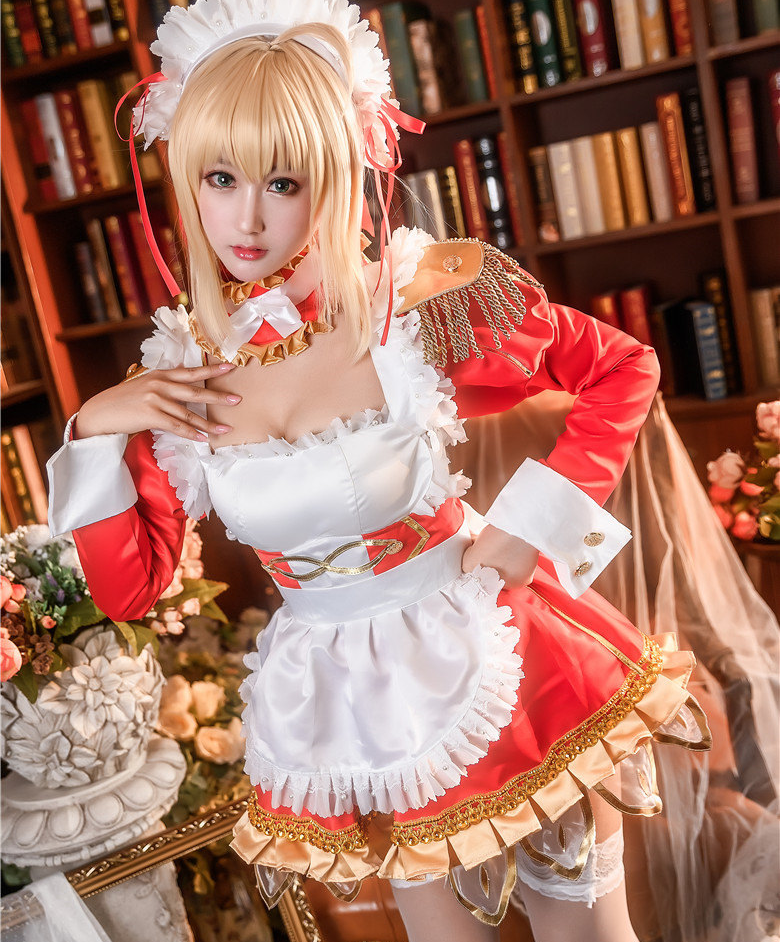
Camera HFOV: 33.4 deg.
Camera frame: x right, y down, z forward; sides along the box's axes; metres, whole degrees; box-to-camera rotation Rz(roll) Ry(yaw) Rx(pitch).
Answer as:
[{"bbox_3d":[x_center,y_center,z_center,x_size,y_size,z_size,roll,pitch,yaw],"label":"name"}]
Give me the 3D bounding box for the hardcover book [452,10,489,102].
[{"bbox_3d":[0.198,-0.908,2.862,0.038,0.185,0.128,-7,12,23],"label":"hardcover book"}]

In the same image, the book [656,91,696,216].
[{"bbox_3d":[0.598,-0.658,2.681,0.041,0.236,0.165,-7,15,20],"label":"book"}]

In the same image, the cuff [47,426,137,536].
[{"bbox_3d":[-0.316,0.013,1.380,0.088,0.095,0.105,-4,18,-2],"label":"cuff"}]

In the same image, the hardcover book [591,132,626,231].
[{"bbox_3d":[0.490,-0.630,2.828,0.042,0.204,0.141,-7,12,23],"label":"hardcover book"}]

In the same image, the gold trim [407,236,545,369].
[{"bbox_3d":[0.089,-0.190,1.440,0.150,0.120,0.120,-7,15,19],"label":"gold trim"}]

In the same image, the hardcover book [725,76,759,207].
[{"bbox_3d":[0.718,-0.674,2.637,0.042,0.237,0.165,-5,16,19],"label":"hardcover book"}]

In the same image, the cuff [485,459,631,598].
[{"bbox_3d":[0.192,0.067,1.490,0.103,0.138,0.100,-58,16,-15],"label":"cuff"}]

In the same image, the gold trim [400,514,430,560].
[{"bbox_3d":[0.028,0.072,1.430,0.036,0.050,0.012,-14,6,-16],"label":"gold trim"}]

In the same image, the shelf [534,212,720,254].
[{"bbox_3d":[0.550,-0.539,2.919,0.393,0.023,0.280,-8,10,18],"label":"shelf"}]

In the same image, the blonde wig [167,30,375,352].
[{"bbox_3d":[-0.132,-0.306,1.410,0.210,0.315,0.245,4,21,-5],"label":"blonde wig"}]

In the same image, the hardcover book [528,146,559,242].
[{"bbox_3d":[0.360,-0.620,2.917,0.038,0.197,0.145,-8,10,18],"label":"hardcover book"}]

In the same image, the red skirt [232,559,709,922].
[{"bbox_3d":[0.072,0.240,1.623,0.580,0.360,0.520,-6,16,24],"label":"red skirt"}]

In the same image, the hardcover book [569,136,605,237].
[{"bbox_3d":[0.449,-0.625,2.845,0.041,0.203,0.140,-7,12,23],"label":"hardcover book"}]

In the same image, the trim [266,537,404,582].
[{"bbox_3d":[-0.064,0.100,1.475,0.155,0.040,0.045,-6,16,24],"label":"trim"}]

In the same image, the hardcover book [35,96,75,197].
[{"bbox_3d":[-0.796,-0.826,3.310,0.046,0.255,0.176,-7,12,23],"label":"hardcover book"}]

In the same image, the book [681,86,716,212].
[{"bbox_3d":[0.666,-0.681,2.759,0.035,0.246,0.170,-7,12,23],"label":"book"}]

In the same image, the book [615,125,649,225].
[{"bbox_3d":[0.537,-0.634,2.807,0.038,0.202,0.140,-7,12,23],"label":"book"}]

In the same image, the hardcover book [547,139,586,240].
[{"bbox_3d":[0.407,-0.626,2.902,0.044,0.202,0.145,-8,10,18],"label":"hardcover book"}]

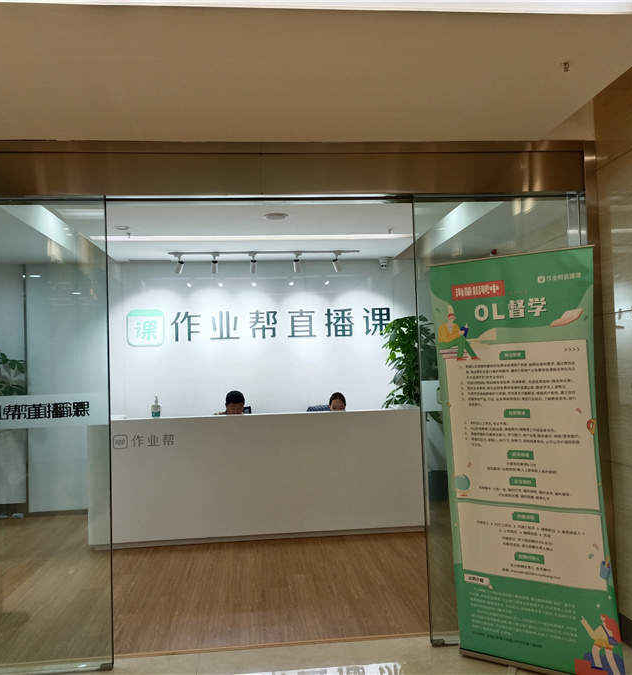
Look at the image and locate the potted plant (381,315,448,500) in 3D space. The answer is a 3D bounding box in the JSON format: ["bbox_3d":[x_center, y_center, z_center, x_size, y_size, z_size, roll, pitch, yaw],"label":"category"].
[{"bbox_3d":[1.140,0.781,7.151,0.860,2.050,0.760,-2,-2,-6],"label":"potted plant"}]

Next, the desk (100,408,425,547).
[{"bbox_3d":[-0.510,1.259,6.104,2.997,1.108,0.700,-2,-2,-6],"label":"desk"}]

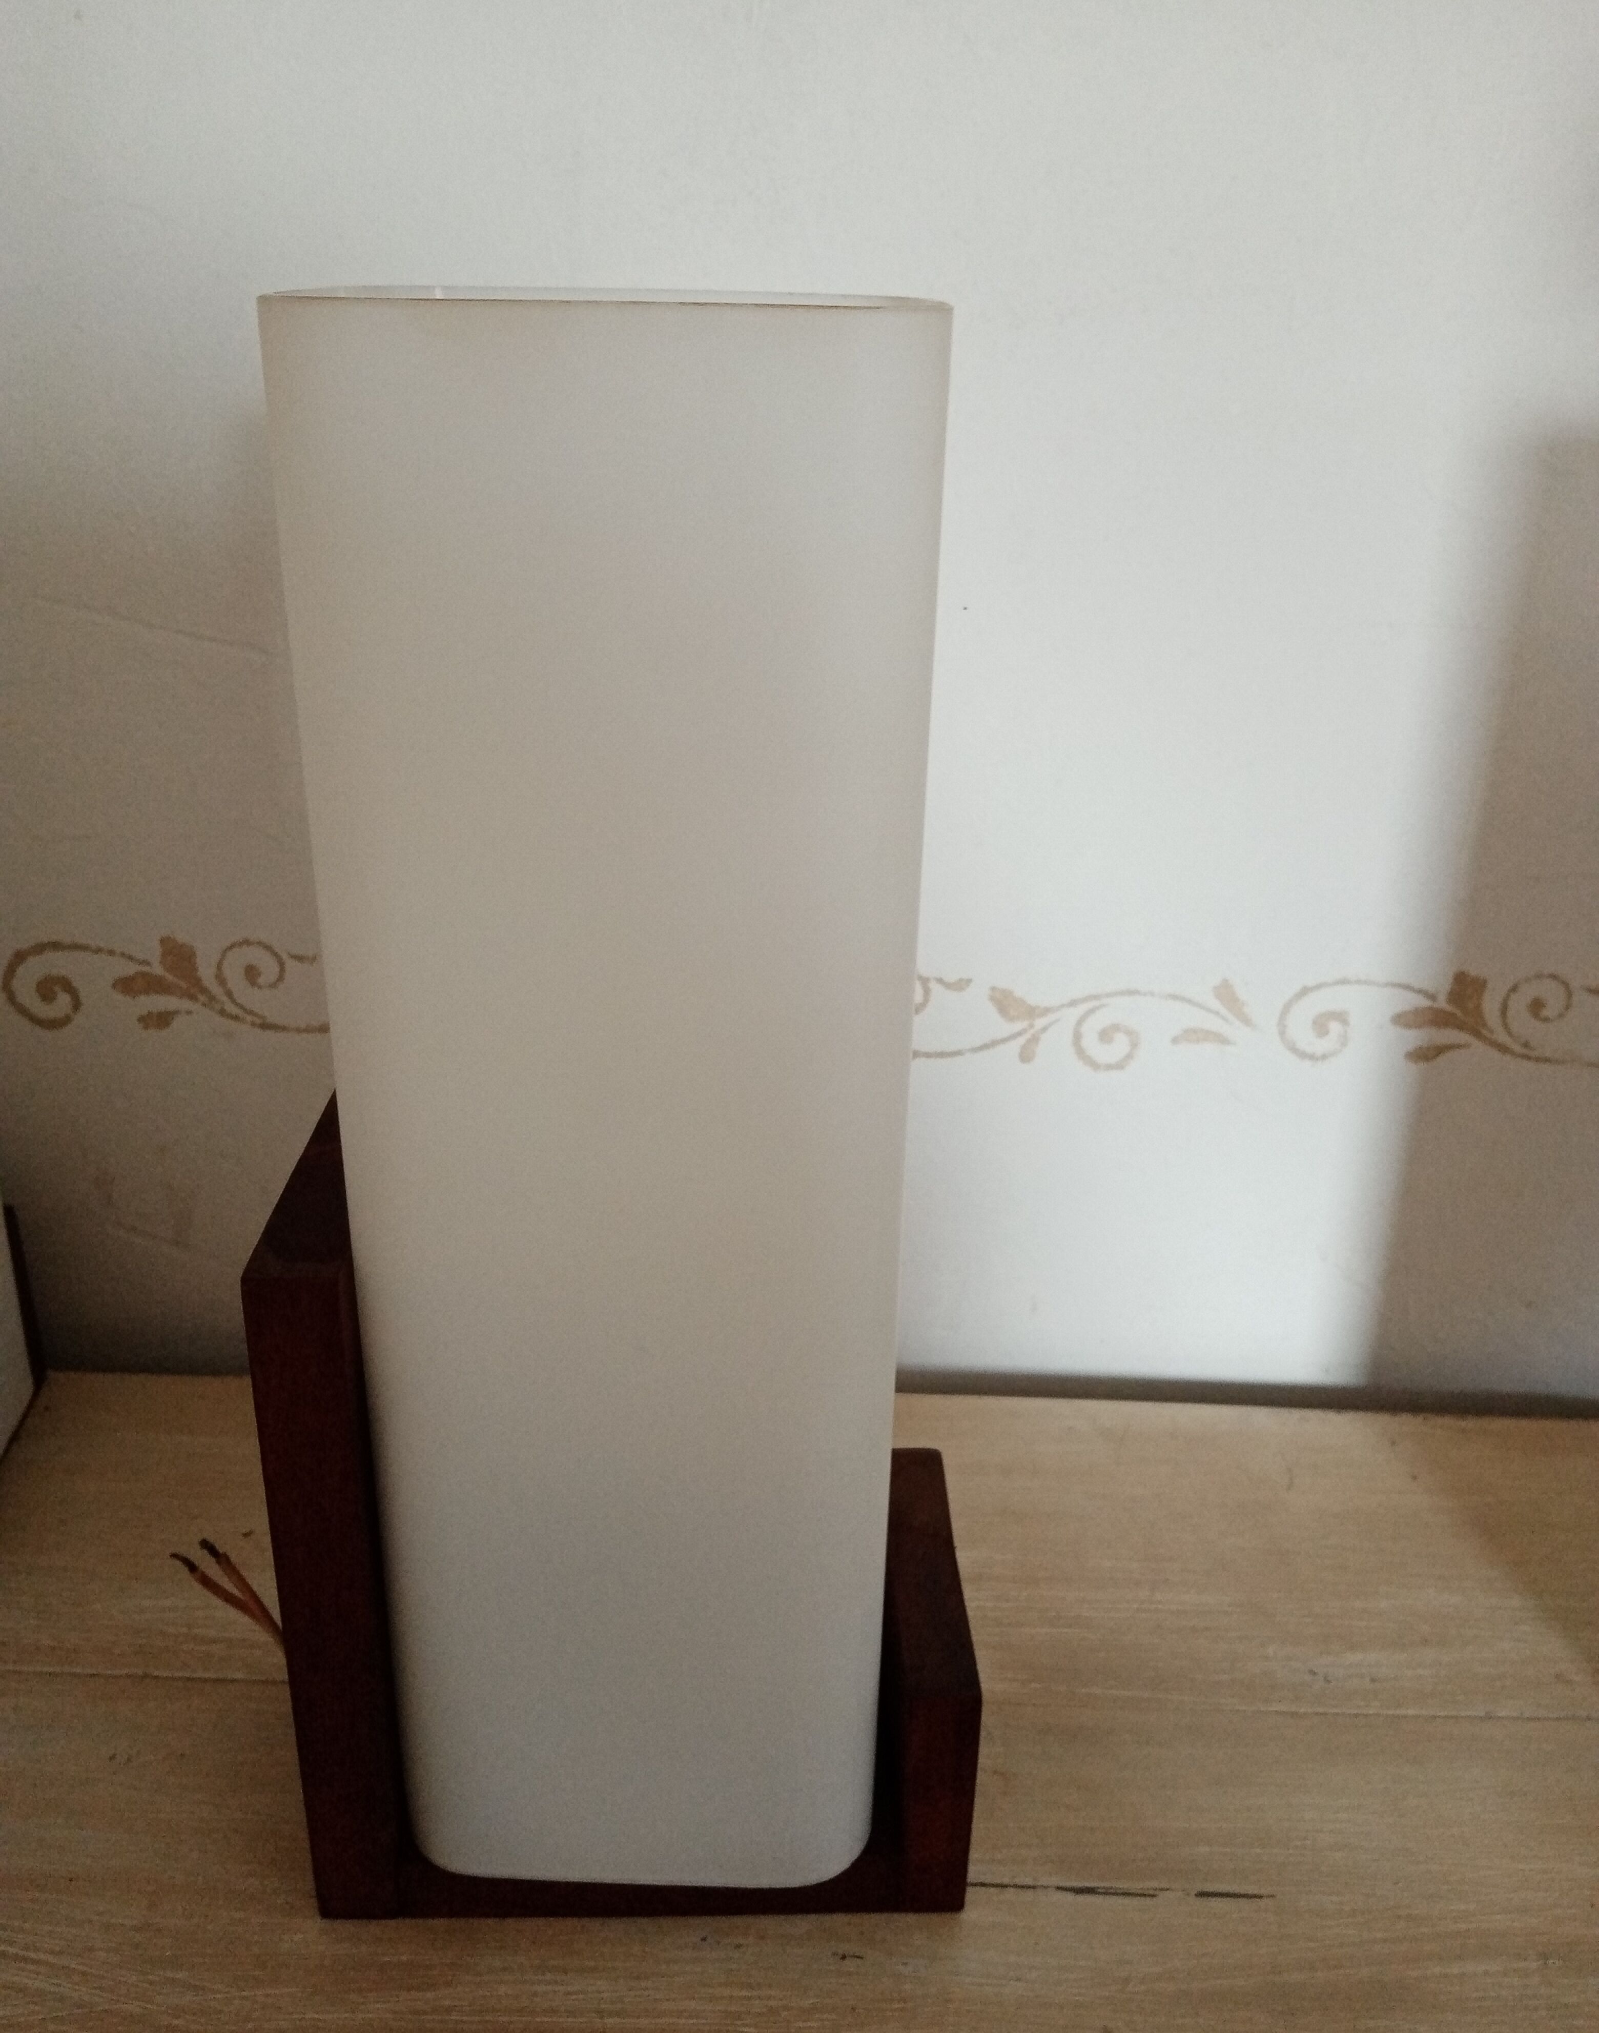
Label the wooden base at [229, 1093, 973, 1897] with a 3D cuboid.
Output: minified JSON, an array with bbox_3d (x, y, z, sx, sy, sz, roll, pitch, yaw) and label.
[{"bbox_3d":[-0.037,0.121,0.405,0.160,0.185,0.090,1,23,-2],"label":"wooden base"}]

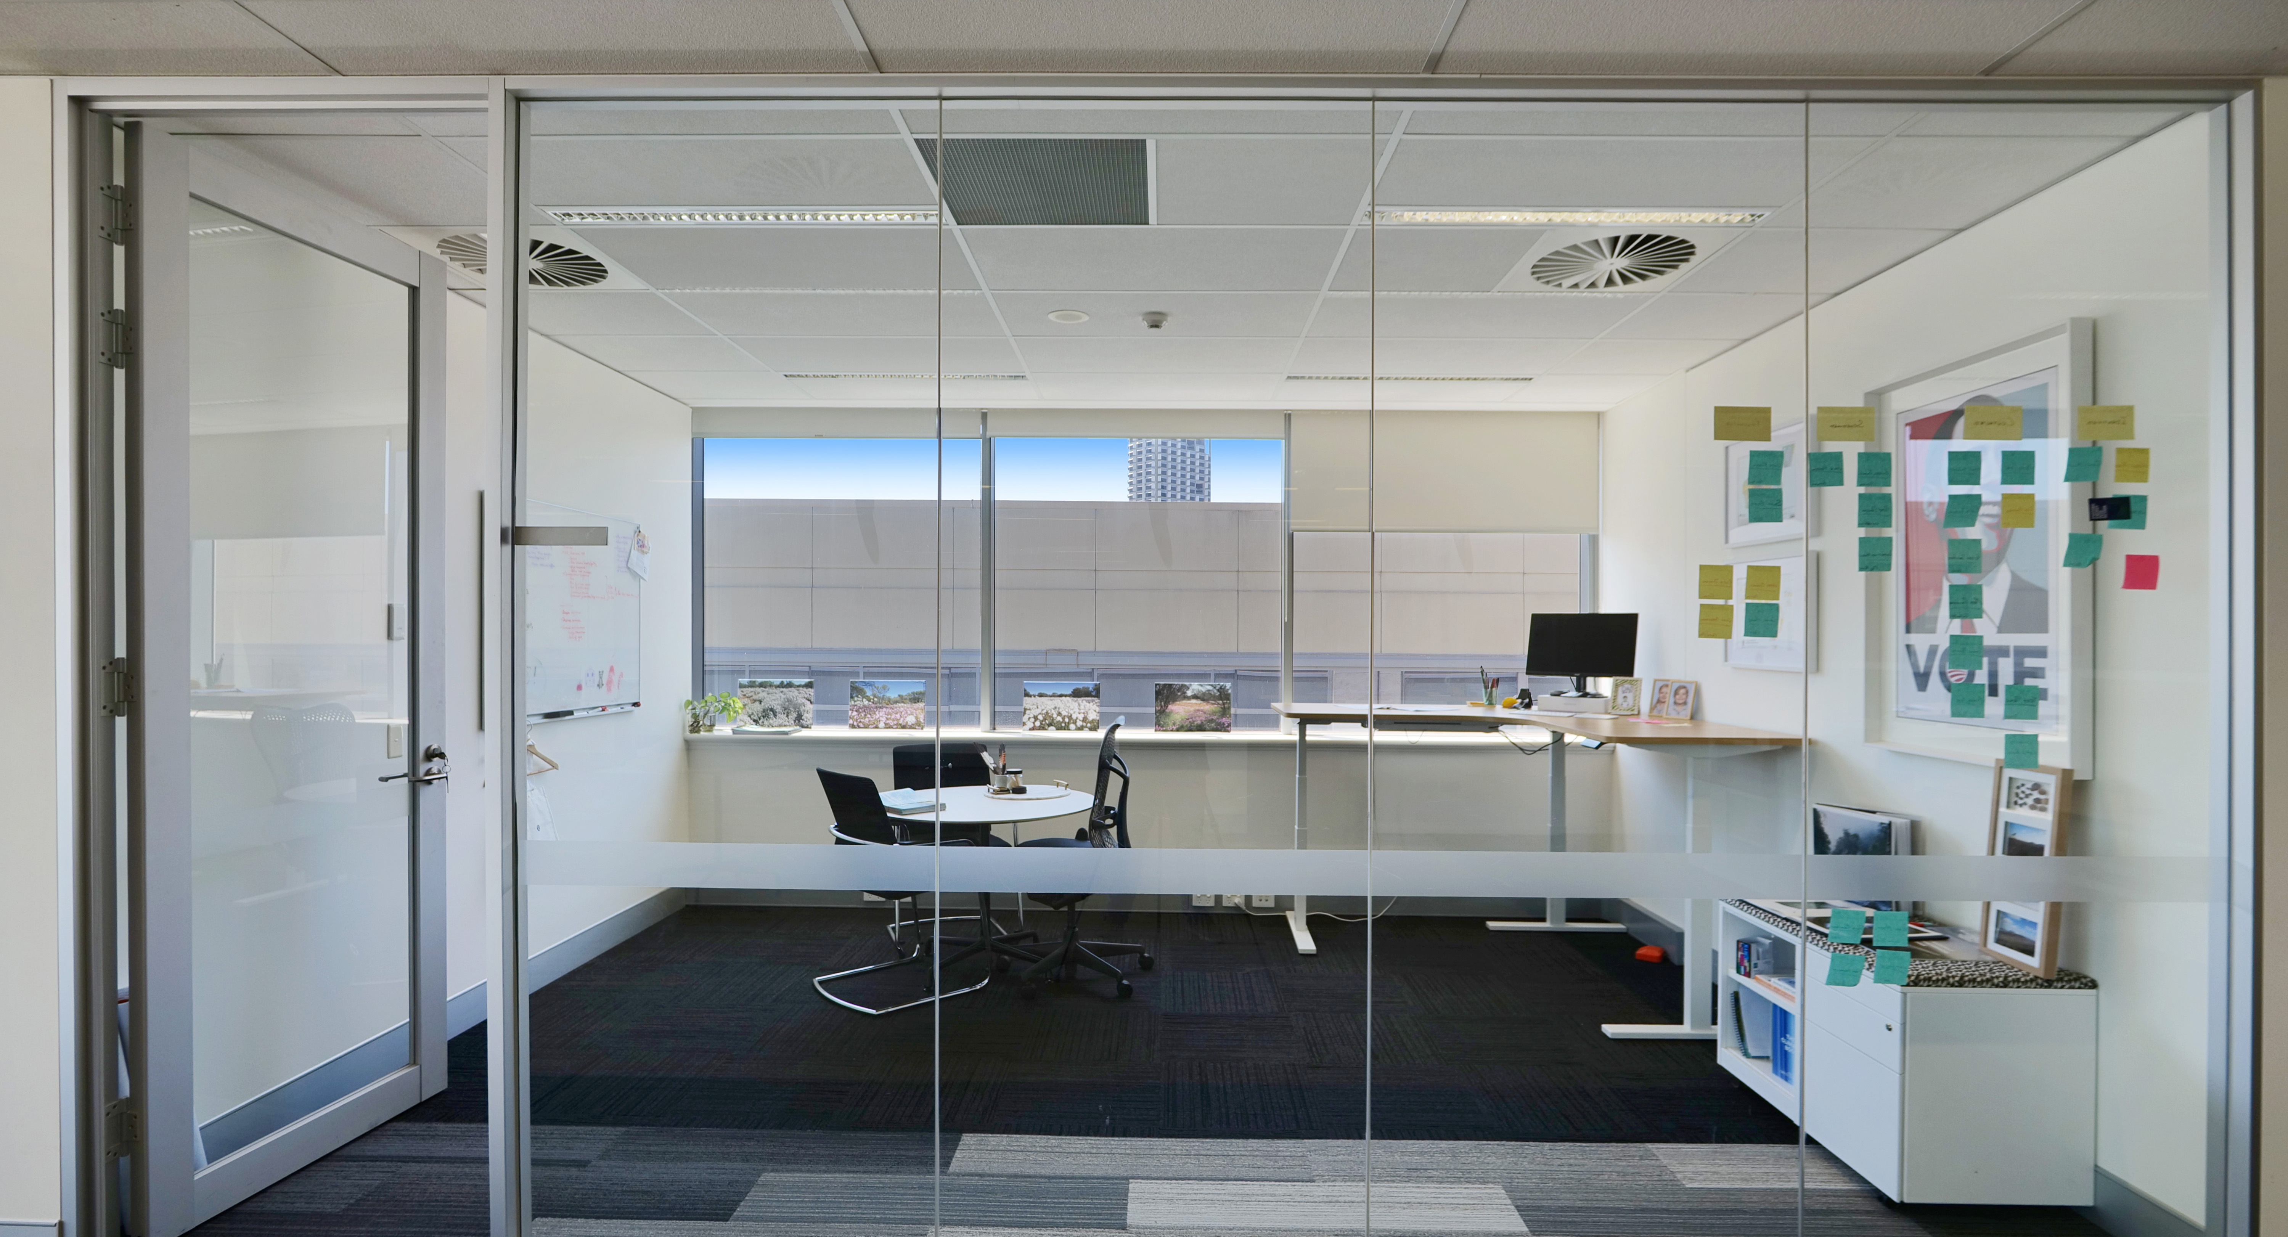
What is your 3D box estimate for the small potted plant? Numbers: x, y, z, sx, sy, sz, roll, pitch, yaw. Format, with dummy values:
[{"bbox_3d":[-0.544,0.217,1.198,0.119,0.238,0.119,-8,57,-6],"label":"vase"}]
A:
[{"bbox_3d":[-2.321,0.513,5.500,0.300,0.230,0.180,0,0,1],"label":"small potted plant"}]

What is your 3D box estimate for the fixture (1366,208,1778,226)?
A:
[{"bbox_3d":[1.242,-1.191,3.000,1.180,0.050,0.140,0,0,1],"label":"fixture"}]

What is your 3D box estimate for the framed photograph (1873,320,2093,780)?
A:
[{"bbox_3d":[2.438,-0.170,3.028,0.055,1.195,0.790,0,0,1],"label":"framed photograph"}]

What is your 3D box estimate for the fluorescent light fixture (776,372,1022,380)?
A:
[{"bbox_3d":[-1.170,-1.214,5.003,1.200,0.060,0.150,0,0,1],"label":"fluorescent light fixture"}]

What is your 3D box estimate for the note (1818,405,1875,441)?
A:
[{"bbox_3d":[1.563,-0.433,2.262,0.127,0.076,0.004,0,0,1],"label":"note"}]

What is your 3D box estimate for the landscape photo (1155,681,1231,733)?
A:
[{"bbox_3d":[0.287,0.517,5.880,0.440,0.285,0.015,0,0,1],"label":"landscape photo"}]

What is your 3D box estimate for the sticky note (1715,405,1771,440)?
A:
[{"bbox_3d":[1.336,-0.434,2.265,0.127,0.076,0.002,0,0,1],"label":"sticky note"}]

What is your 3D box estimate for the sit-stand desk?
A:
[{"bbox_3d":[1.550,0.996,4.477,1.830,1.118,1.530,0,0,1],"label":"sit-stand desk"}]

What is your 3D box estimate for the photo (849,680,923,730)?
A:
[{"bbox_3d":[-1.486,0.501,5.890,0.440,0.285,0.015,0,0,1],"label":"photo"}]

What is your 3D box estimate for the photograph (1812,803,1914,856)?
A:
[{"bbox_3d":[2.343,0.782,3.325,0.035,0.290,0.285,0,0,-14],"label":"photograph"}]

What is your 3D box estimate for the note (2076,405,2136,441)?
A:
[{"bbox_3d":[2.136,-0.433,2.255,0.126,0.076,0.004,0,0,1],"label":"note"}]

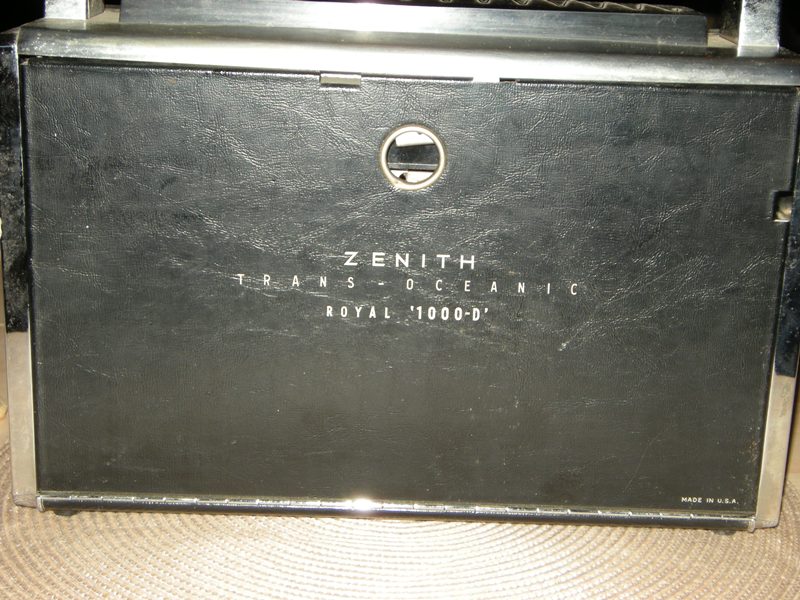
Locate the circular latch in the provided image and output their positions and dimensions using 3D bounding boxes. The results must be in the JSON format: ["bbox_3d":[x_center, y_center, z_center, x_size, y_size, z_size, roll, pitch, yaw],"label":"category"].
[{"bbox_3d":[0.005,-0.055,0.545,0.025,0.026,0.006,2,14,0],"label":"circular latch"}]

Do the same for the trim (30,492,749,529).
[{"bbox_3d":[-0.001,0.088,0.579,0.295,0.006,0.006,2,14,0],"label":"trim"}]

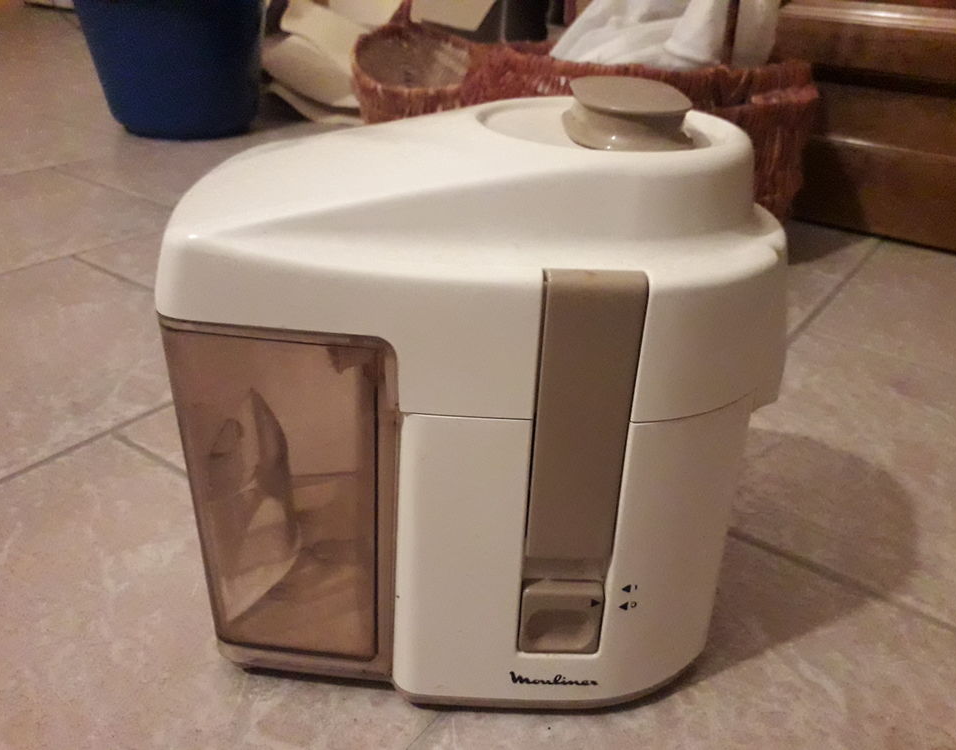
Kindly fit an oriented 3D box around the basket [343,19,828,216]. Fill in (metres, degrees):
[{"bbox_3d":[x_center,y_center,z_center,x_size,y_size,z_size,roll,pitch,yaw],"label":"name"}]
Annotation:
[{"bbox_3d":[0.136,-0.339,1.054,0.560,0.195,0.260,10,29,13],"label":"basket"}]

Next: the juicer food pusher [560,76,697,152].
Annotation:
[{"bbox_3d":[0.056,-0.097,0.292,0.048,0.023,0.056,5,28,4],"label":"juicer food pusher"}]

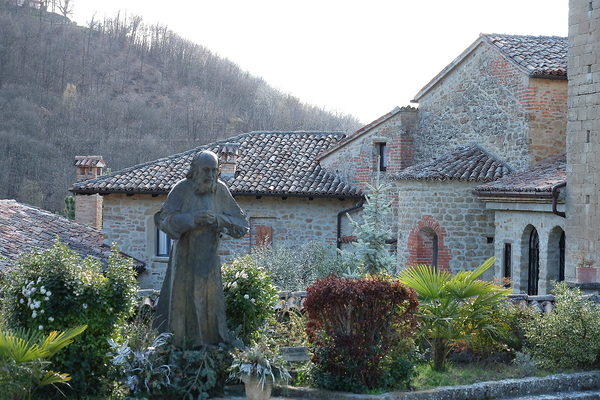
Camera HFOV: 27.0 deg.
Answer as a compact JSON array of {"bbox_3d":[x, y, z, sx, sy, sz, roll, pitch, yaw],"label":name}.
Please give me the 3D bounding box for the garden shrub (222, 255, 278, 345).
[{"bbox_3d":[-0.494,0.984,12.000,0.620,0.920,0.580,0,1,0],"label":"garden shrub"}]

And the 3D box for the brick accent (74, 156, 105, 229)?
[{"bbox_3d":[-6.400,-0.182,38.000,0.750,2.300,0.700,0,1,9],"label":"brick accent"}]

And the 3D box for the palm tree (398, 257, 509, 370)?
[{"bbox_3d":[1.449,1.072,11.800,1.040,1.080,0.950,0,1,0],"label":"palm tree"}]

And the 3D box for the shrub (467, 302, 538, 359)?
[{"bbox_3d":[2.025,1.295,12.500,0.700,0.600,0.600,0,1,0],"label":"shrub"}]

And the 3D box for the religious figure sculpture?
[{"bbox_3d":[-0.867,0.440,11.000,0.780,1.760,0.560,0,1,-20],"label":"religious figure sculpture"}]

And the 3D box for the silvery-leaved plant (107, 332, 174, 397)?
[{"bbox_3d":[-1.314,1.356,10.300,0.530,0.540,0.480,0,1,0],"label":"silvery-leaved plant"}]

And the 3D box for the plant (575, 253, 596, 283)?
[{"bbox_3d":[5.254,1.242,23.000,0.400,0.550,0.380,1,1,18],"label":"plant"}]

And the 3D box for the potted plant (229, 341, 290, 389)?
[{"bbox_3d":[-0.327,1.337,10.100,0.500,0.420,0.460,0,1,0],"label":"potted plant"}]

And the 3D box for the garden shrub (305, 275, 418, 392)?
[{"bbox_3d":[0.531,1.149,10.800,0.980,1.020,0.880,0,1,0],"label":"garden shrub"}]

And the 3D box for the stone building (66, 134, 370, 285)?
[{"bbox_3d":[-1.745,0.198,39.300,8.400,4.800,8.200,0,1,9],"label":"stone building"}]

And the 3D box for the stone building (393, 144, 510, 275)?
[{"bbox_3d":[3.709,0.554,30.800,3.500,3.800,2.300,1,1,37],"label":"stone building"}]

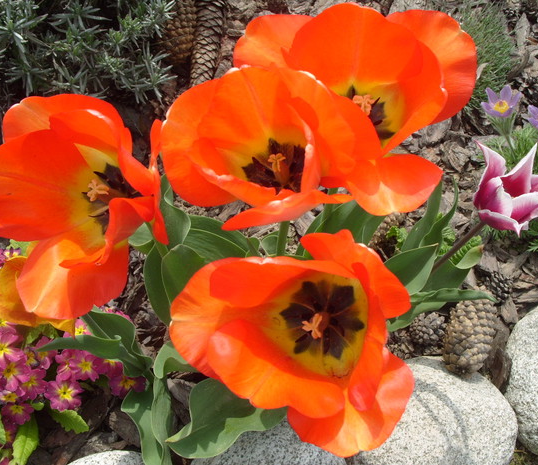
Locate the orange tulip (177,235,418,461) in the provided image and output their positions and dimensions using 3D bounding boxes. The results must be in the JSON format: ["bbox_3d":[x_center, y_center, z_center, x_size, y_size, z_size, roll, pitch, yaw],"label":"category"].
[{"bbox_3d":[0.014,0.068,0.390,0.145,0.085,0.130,0,83,22],"label":"orange tulip"}]

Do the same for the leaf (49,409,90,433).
[{"bbox_3d":[-0.169,0.159,0.530,0.036,0.011,0.019,30,56,22],"label":"leaf"}]

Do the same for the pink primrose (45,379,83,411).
[{"bbox_3d":[-0.168,0.133,0.515,0.031,0.013,0.028,1,69,-3],"label":"pink primrose"}]

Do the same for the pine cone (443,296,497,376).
[{"bbox_3d":[0.187,0.093,0.582,0.045,0.045,0.084,10,68,4],"label":"pine cone"}]

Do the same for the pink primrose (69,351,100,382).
[{"bbox_3d":[-0.136,0.099,0.462,0.026,0.011,0.026,0,69,-6],"label":"pink primrose"}]

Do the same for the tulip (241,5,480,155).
[{"bbox_3d":[0.061,-0.103,0.435,0.155,0.080,0.115,0,68,18],"label":"tulip"}]

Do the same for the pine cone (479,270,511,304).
[{"bbox_3d":[0.229,0.056,0.635,0.030,0.030,0.034,15,66,9],"label":"pine cone"}]

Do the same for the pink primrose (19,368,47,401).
[{"bbox_3d":[-0.196,0.125,0.520,0.028,0.012,0.028,1,69,-3],"label":"pink primrose"}]

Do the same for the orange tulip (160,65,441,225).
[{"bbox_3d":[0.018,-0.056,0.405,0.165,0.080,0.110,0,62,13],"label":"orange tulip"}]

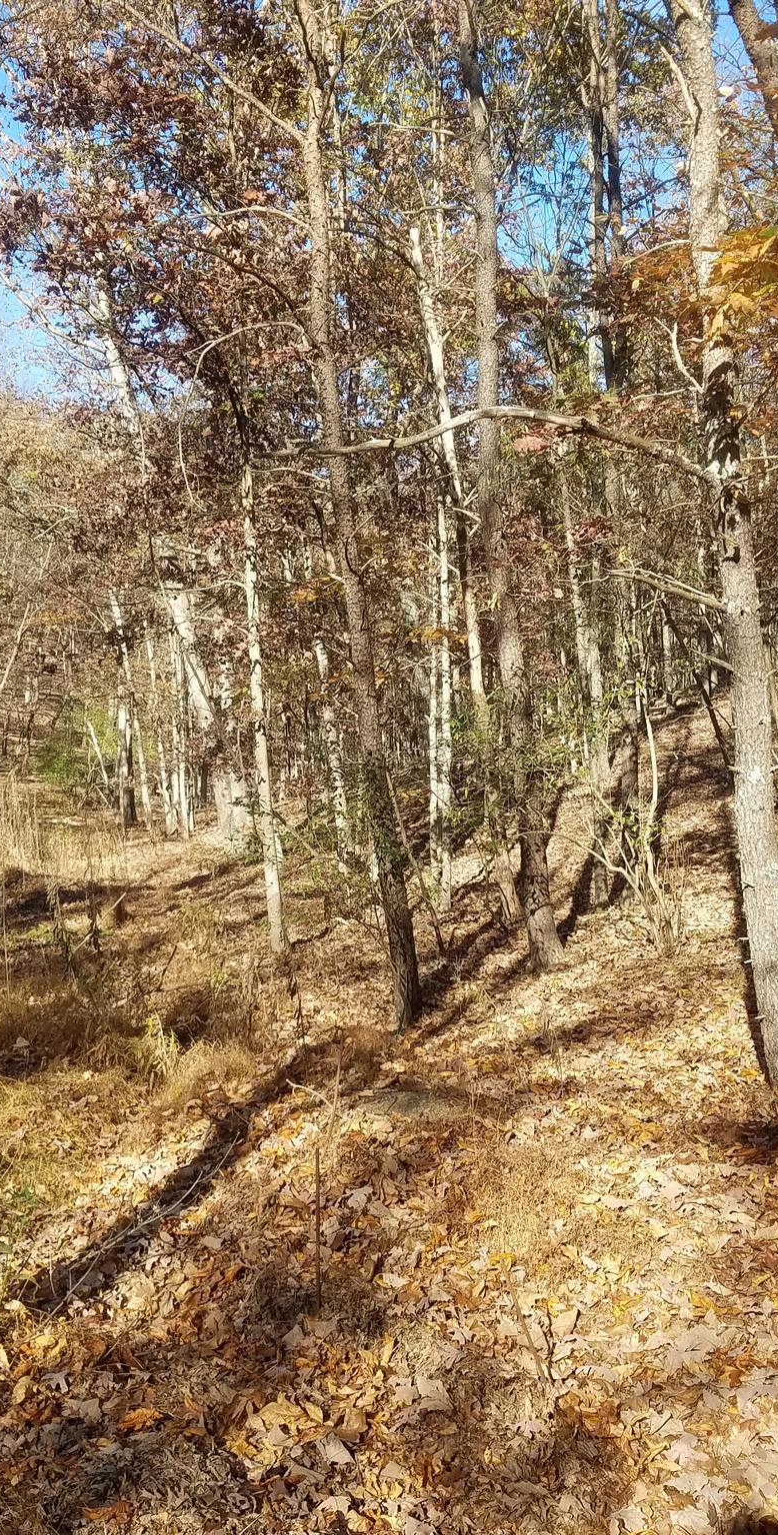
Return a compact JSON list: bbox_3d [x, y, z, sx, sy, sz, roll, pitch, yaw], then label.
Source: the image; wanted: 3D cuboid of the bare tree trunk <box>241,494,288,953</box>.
[{"bbox_3d":[-0.992,-0.352,12.300,0.170,3.694,0.150,-4,0,0],"label":"bare tree trunk"}]

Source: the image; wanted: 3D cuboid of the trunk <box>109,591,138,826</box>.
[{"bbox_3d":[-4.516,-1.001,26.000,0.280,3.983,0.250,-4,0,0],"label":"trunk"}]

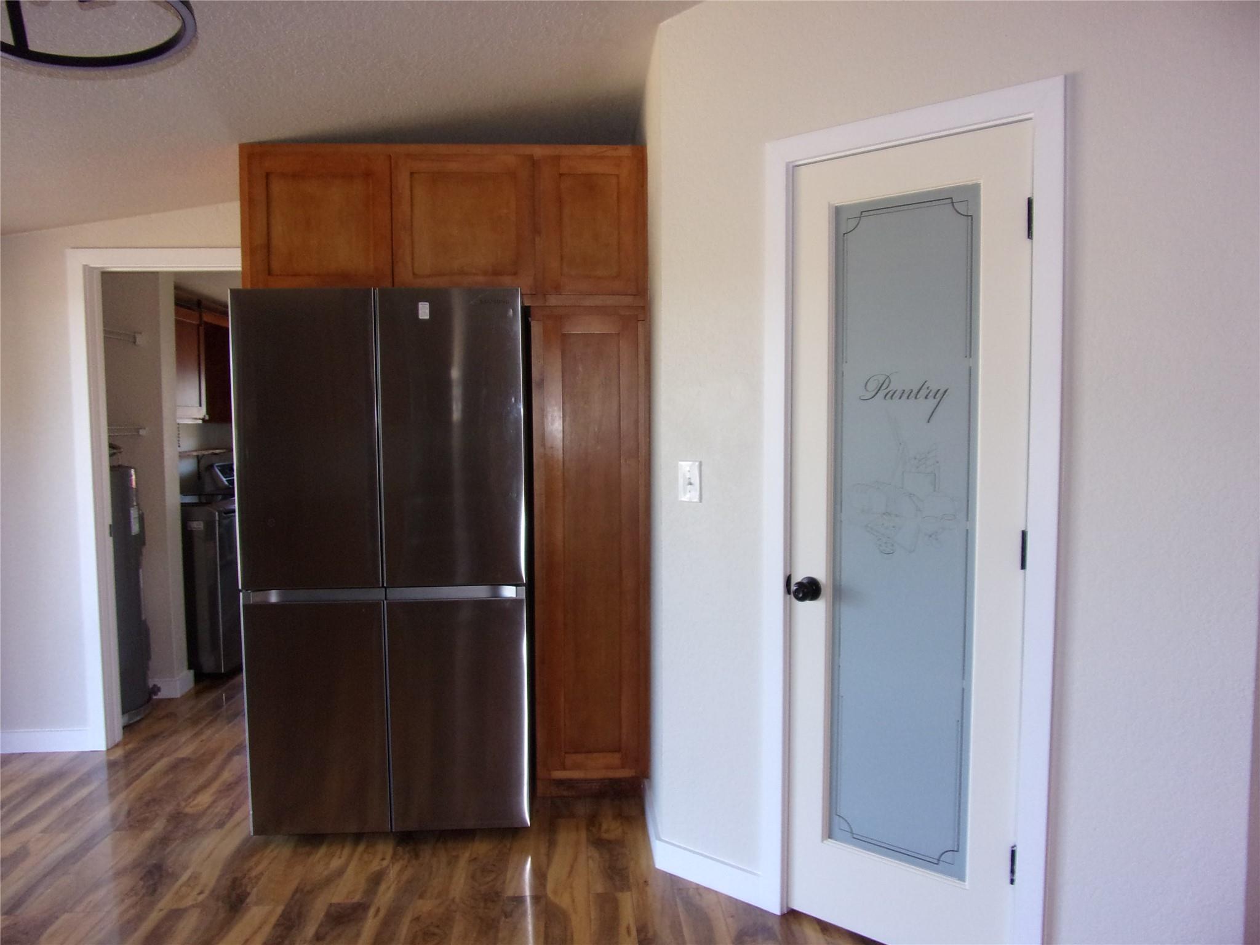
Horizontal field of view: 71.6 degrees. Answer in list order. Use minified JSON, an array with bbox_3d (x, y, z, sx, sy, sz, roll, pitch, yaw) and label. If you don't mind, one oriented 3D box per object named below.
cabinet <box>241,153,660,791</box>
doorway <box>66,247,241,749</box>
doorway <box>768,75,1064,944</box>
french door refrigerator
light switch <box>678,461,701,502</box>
[{"bbox_3d":[-0.628,0.024,3.323,1.370,2.308,0.610,-1,4,-2],"label":"cabinet"},{"bbox_3d":[-1.814,0.125,3.675,0.919,2.078,0.115,-1,4,-2],"label":"doorway"},{"bbox_3d":[0.689,0.185,2.221,0.733,2.111,0.115,2,5,37],"label":"doorway"},{"bbox_3d":[-0.801,0.290,3.209,0.904,1.794,0.800,-1,4,-2],"label":"french door refrigerator"},{"bbox_3d":[0.174,0.027,2.548,0.073,0.116,0.014,2,5,37],"label":"light switch"}]

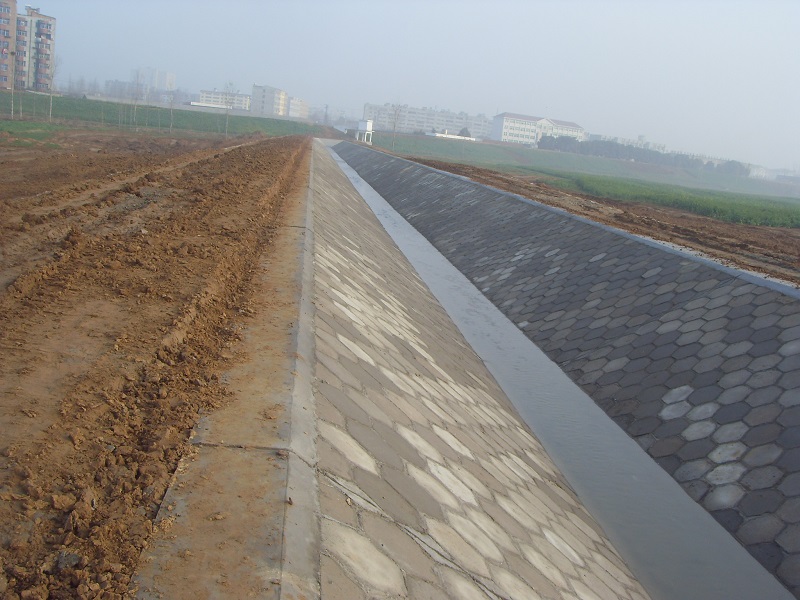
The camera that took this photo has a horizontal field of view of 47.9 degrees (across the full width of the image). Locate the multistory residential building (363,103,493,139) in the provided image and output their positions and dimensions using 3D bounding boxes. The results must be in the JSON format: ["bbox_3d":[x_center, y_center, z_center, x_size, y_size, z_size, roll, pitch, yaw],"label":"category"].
[{"bbox_3d":[22.250,-144.611,736.163,104.000,21.000,13.000,4,11,-13],"label":"multistory residential building"}]

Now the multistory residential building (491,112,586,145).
[{"bbox_3d":[73.285,-88.365,473.462,49.000,17.000,12.000,2,11,-23],"label":"multistory residential building"}]

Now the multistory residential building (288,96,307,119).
[{"bbox_3d":[-71.041,-124.559,587.960,12.000,14.500,48.000,7,11,5],"label":"multistory residential building"}]

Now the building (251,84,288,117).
[{"bbox_3d":[-75.684,-115.249,527.748,12.800,17.000,38.000,7,11,4],"label":"building"}]

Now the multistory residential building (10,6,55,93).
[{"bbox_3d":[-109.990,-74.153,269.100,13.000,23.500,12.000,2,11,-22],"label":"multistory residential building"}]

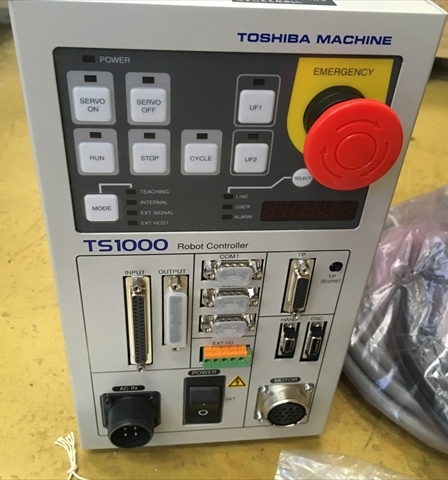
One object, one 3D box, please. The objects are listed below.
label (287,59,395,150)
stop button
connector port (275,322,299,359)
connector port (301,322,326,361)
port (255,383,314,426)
[{"bbox_3d":[0.050,-0.057,0.240,0.044,0.048,0.001,-1,37,-7],"label":"label"},{"bbox_3d":[0.051,-0.045,0.229,0.040,0.040,0.033,-1,37,-7],"label":"stop button"},{"bbox_3d":[0.039,0.061,0.329,0.011,0.029,0.008,-1,37,-7],"label":"connector port"},{"bbox_3d":[0.055,0.062,0.332,0.011,0.033,0.008,-1,37,-7],"label":"connector port"},{"bbox_3d":[0.039,0.109,0.349,0.036,0.036,0.013,-1,37,-7],"label":"port"}]

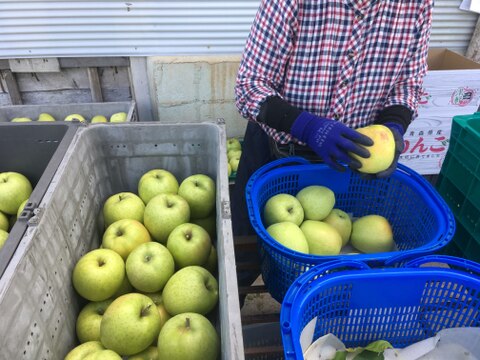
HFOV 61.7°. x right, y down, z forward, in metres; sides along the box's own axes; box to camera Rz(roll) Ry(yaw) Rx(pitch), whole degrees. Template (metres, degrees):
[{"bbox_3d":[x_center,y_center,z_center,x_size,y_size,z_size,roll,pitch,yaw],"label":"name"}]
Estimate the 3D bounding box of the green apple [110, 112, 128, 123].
[{"bbox_3d":[-0.535,-0.262,1.780,0.080,0.078,0.080,1,35,0],"label":"green apple"}]

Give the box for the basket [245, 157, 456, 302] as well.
[{"bbox_3d":[0.211,0.126,0.876,0.400,0.210,0.318,3,36,3],"label":"basket"}]

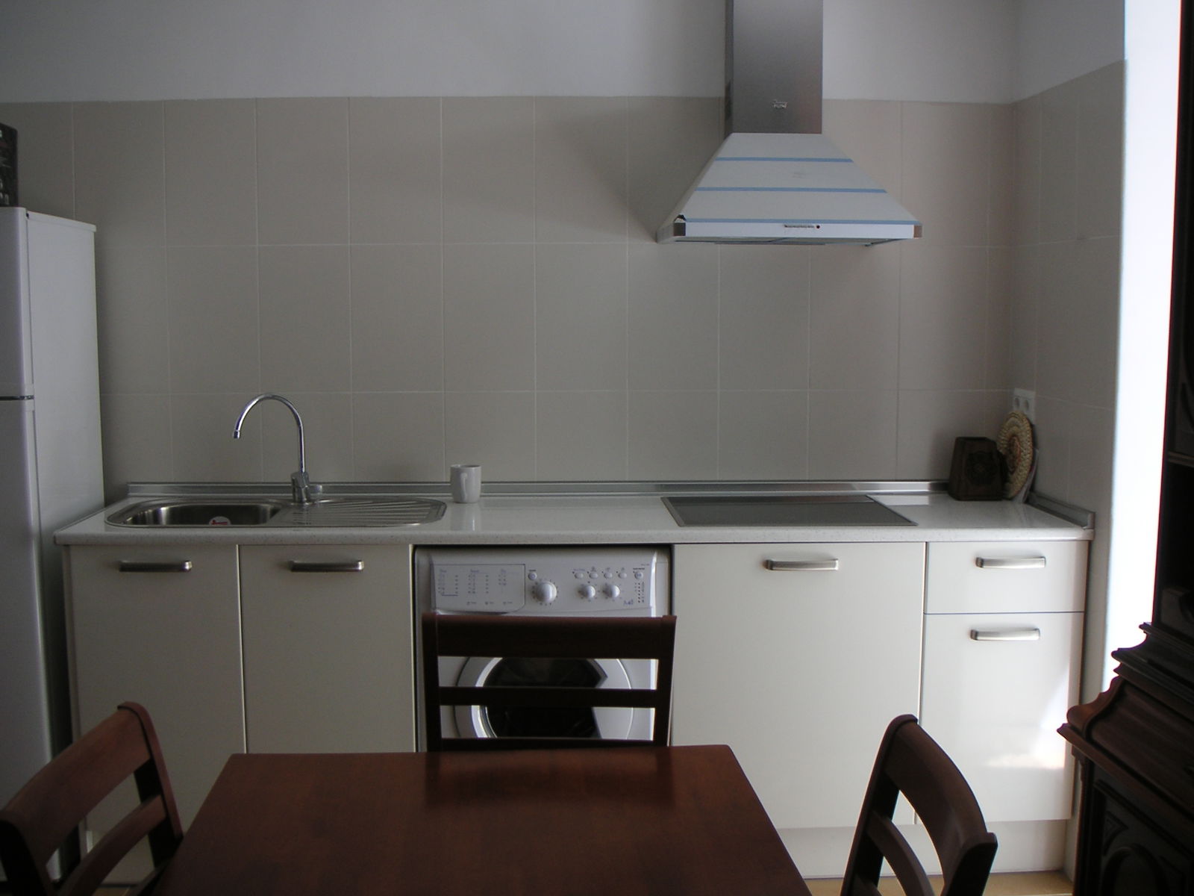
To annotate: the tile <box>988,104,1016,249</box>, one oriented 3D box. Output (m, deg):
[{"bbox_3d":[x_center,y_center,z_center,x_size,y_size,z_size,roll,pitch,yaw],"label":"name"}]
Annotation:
[{"bbox_3d":[1.103,-0.739,3.564,0.072,0.396,0.010,0,6,-2],"label":"tile"}]

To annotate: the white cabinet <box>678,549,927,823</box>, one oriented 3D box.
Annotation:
[{"bbox_3d":[0.462,0.538,3.372,0.600,0.700,0.580,0,6,-2],"label":"white cabinet"}]

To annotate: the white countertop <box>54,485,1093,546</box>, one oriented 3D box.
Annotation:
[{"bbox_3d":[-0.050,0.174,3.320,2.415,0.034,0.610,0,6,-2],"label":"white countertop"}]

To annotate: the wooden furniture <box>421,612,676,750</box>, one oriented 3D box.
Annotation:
[{"bbox_3d":[-0.085,0.735,1.986,0.425,0.905,0.470,0,6,2],"label":"wooden furniture"}]

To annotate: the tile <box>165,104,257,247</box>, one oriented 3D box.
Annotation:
[{"bbox_3d":[-1.034,-0.737,3.517,0.250,0.398,0.010,0,5,-1],"label":"tile"}]

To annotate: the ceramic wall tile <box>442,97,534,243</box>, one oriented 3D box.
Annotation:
[{"bbox_3d":[-0.290,-0.745,3.521,0.250,0.394,0.010,0,6,-2],"label":"ceramic wall tile"}]

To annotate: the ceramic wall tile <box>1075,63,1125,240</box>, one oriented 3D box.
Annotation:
[{"bbox_3d":[1.154,-0.671,3.000,0.010,0.390,0.250,0,6,-2],"label":"ceramic wall tile"}]

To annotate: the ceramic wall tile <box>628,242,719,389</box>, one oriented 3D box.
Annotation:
[{"bbox_3d":[0.208,-0.356,3.581,0.250,0.400,0.010,0,6,-2],"label":"ceramic wall tile"}]

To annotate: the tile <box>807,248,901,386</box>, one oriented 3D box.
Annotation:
[{"bbox_3d":[0.706,-0.357,3.600,0.250,0.400,0.010,0,6,-2],"label":"tile"}]

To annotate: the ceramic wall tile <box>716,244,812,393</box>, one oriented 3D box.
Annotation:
[{"bbox_3d":[0.460,-0.356,3.595,0.250,0.400,0.010,0,6,-2],"label":"ceramic wall tile"}]

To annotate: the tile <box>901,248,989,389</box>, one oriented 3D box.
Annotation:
[{"bbox_3d":[0.953,-0.354,3.601,0.250,0.396,0.010,0,6,-2],"label":"tile"}]

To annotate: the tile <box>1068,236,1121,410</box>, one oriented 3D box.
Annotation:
[{"bbox_3d":[1.165,-0.291,3.043,0.010,0.400,0.249,0,6,-2],"label":"tile"}]

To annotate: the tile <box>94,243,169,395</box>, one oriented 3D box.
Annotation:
[{"bbox_3d":[-1.272,-0.342,3.523,0.250,0.400,0.010,0,6,-2],"label":"tile"}]

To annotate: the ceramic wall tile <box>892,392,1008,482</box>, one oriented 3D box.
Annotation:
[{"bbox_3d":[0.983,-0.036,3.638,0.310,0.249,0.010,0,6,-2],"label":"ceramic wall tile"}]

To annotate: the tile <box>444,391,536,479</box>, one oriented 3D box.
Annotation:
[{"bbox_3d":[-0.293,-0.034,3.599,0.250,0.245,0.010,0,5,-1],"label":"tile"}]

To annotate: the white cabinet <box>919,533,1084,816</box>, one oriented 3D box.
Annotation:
[{"bbox_3d":[0.944,0.530,3.385,0.400,0.700,0.580,0,5,-1],"label":"white cabinet"}]

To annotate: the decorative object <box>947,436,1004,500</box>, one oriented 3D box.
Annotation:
[{"bbox_3d":[1.013,0.052,3.511,0.128,0.167,0.105,0,6,-2],"label":"decorative object"}]

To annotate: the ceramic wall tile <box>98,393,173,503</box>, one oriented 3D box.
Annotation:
[{"bbox_3d":[-1.273,0.003,3.550,0.250,0.304,0.010,0,6,-2],"label":"ceramic wall tile"}]

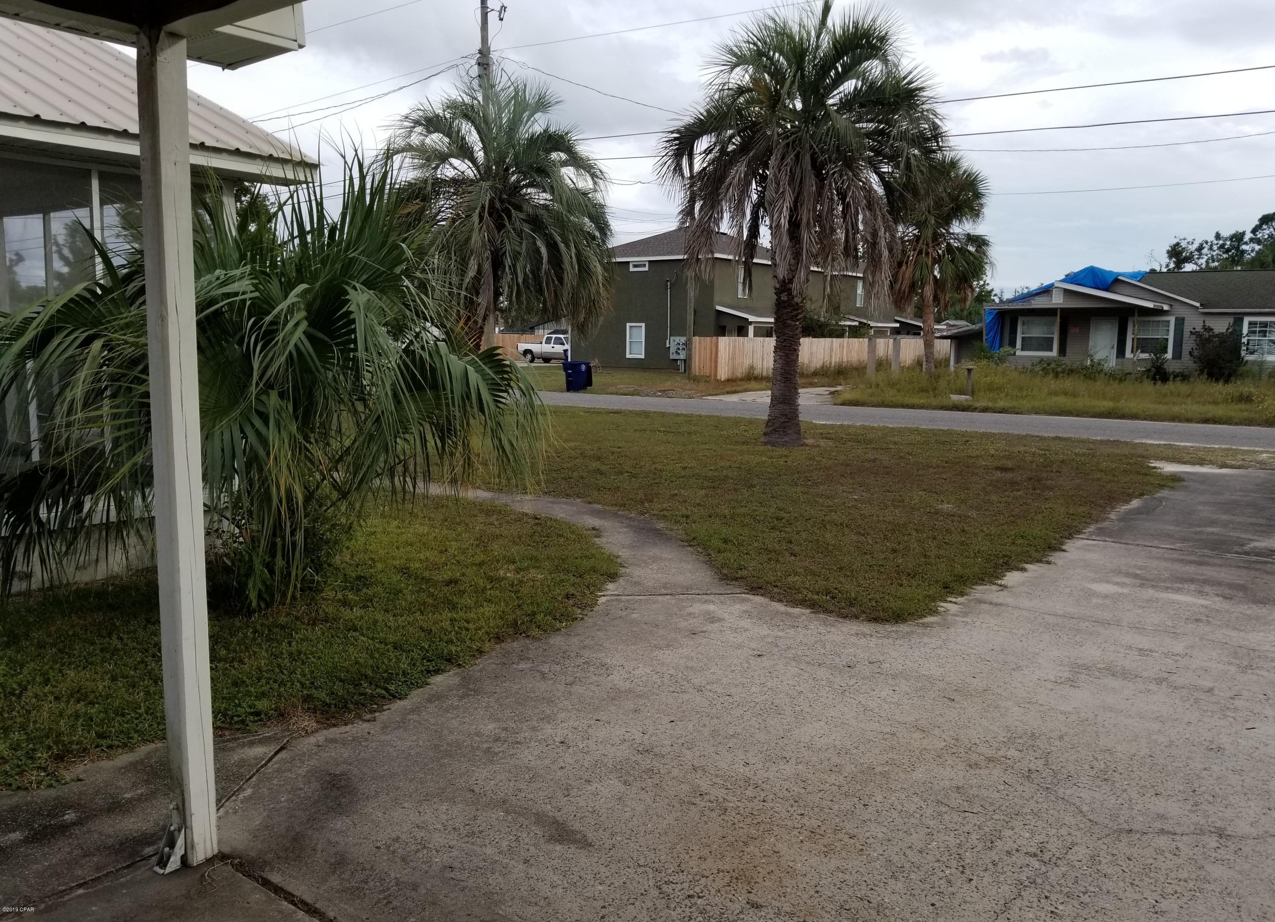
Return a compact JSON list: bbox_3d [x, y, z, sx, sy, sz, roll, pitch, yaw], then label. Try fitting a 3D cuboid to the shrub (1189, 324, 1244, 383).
[{"bbox_3d":[21.830,-3.986,35.852,2.059,2.262,1.957,7,9,38],"label":"shrub"}]

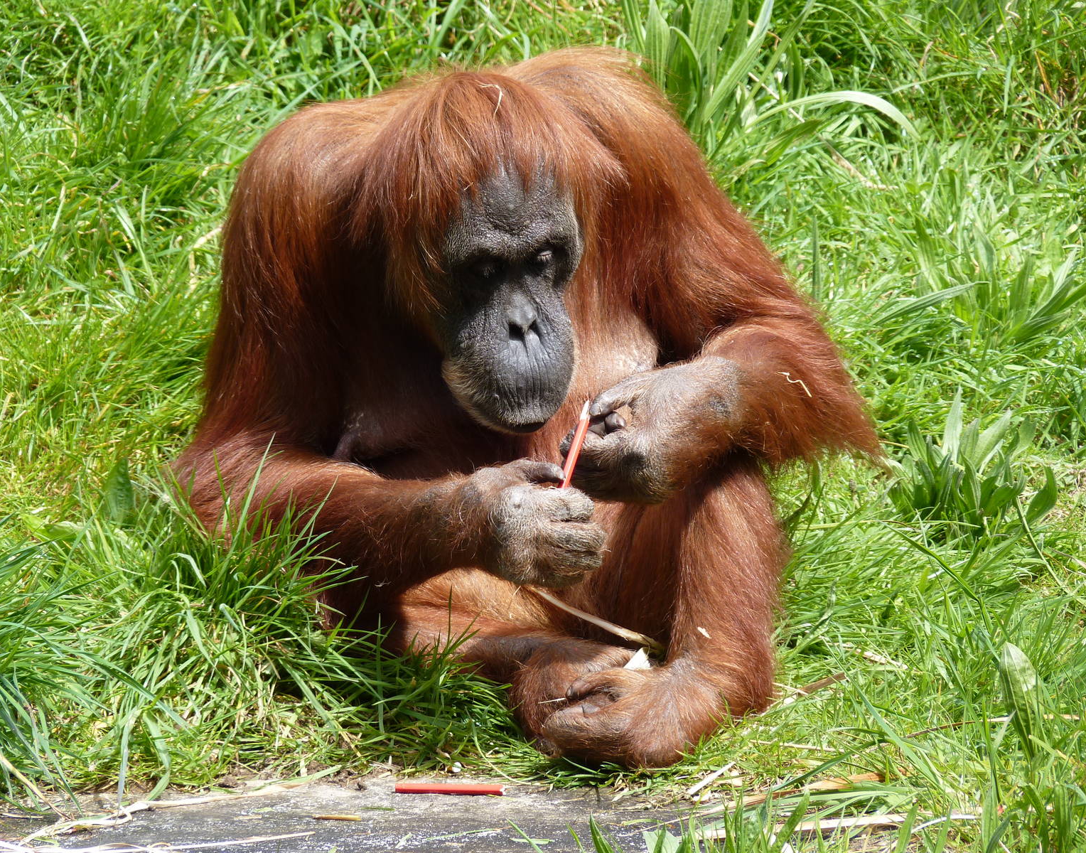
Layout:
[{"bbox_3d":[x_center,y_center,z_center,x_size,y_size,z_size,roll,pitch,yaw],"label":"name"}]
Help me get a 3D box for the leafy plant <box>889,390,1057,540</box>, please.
[{"bbox_3d":[0.379,0.034,8.400,0.148,0.110,0.140,0,20,0],"label":"leafy plant"}]

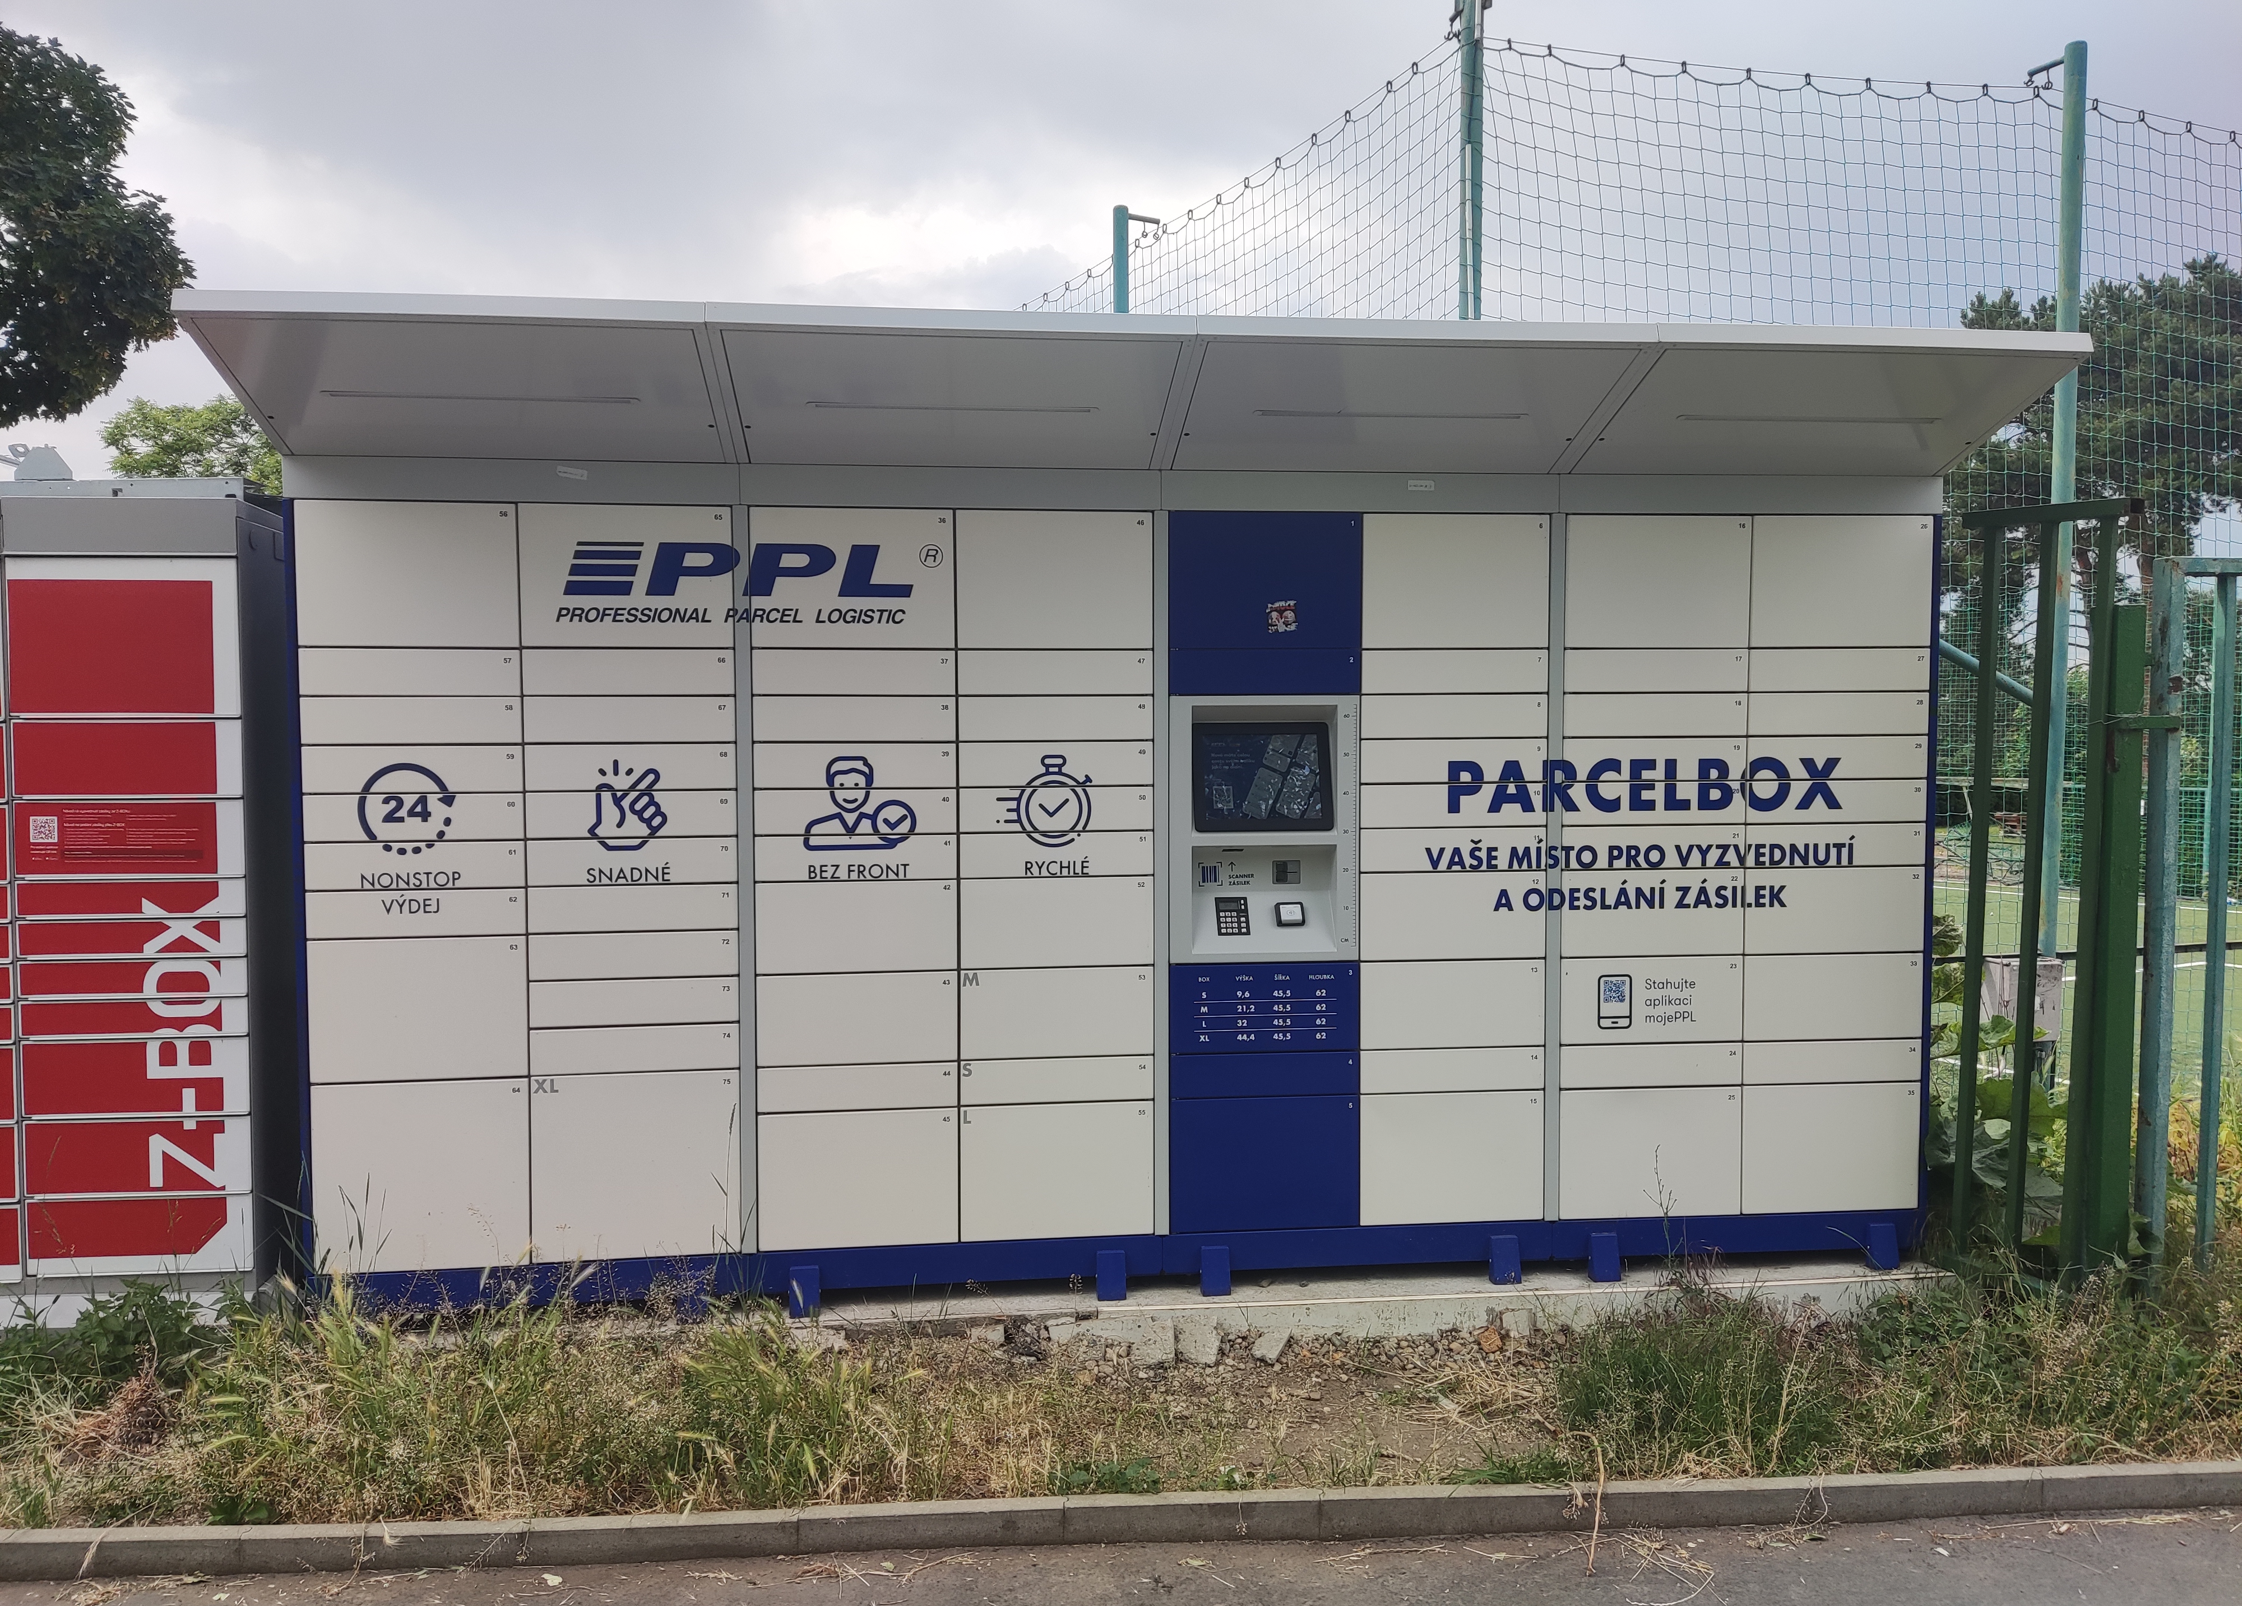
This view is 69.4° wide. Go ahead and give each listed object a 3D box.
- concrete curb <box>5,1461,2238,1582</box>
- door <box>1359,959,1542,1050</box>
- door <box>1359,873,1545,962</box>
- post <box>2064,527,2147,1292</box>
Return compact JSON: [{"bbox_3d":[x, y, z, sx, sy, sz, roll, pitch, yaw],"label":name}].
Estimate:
[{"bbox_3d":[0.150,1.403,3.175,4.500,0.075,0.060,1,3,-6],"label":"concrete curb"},{"bbox_3d":[0.874,0.530,4.275,0.492,0.225,0.025,-1,3,-6],"label":"door"},{"bbox_3d":[0.873,0.297,4.263,0.492,0.225,0.025,-1,3,-6],"label":"door"},{"bbox_3d":[2.647,0.285,4.350,0.100,2.000,0.110,-3,4,-37],"label":"post"}]

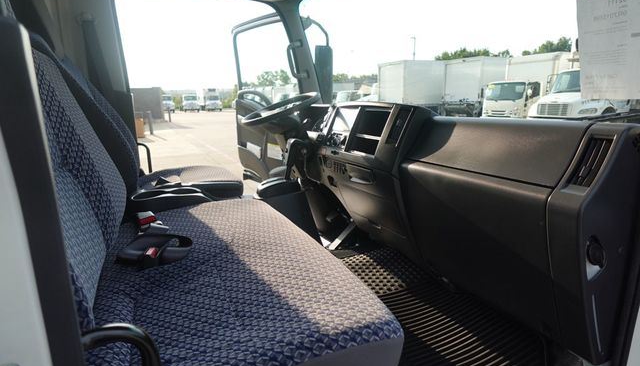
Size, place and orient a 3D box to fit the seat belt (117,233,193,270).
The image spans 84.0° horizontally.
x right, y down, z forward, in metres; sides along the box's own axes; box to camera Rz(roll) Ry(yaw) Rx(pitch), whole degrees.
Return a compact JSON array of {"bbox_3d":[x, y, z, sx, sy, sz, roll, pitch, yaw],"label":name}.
[{"bbox_3d":[-0.447,0.180,0.977,0.190,0.060,0.120,-9,16,-26],"label":"seat belt"}]

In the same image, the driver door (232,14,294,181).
[{"bbox_3d":[-0.356,-0.599,2.764,0.170,1.280,0.850,-14,18,-40],"label":"driver door"}]

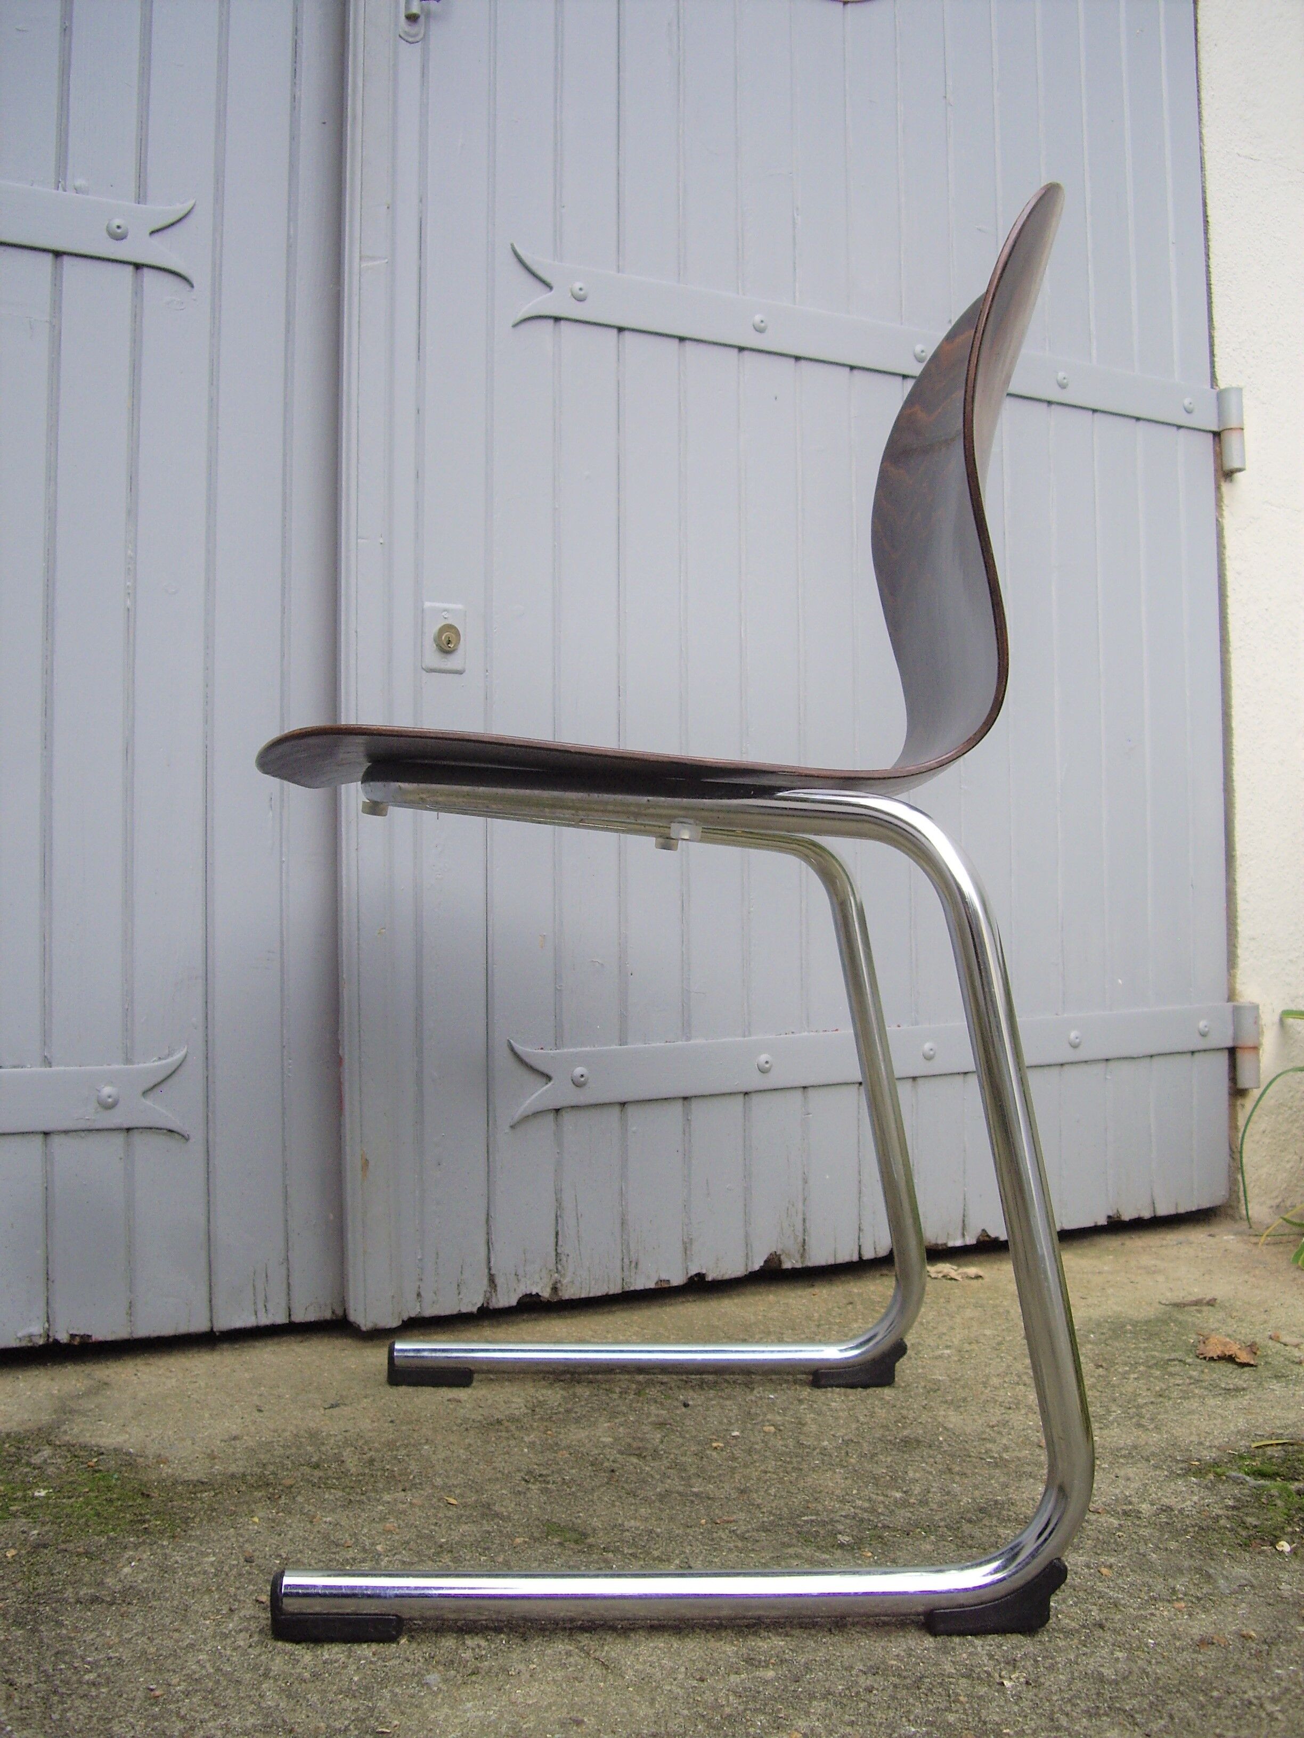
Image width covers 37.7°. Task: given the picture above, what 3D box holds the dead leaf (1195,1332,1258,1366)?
[{"bbox_3d":[0.461,0.385,1.530,0.050,0.017,0.040,0,-2,-6],"label":"dead leaf"}]

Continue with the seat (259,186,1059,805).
[{"bbox_3d":[0.004,-0.234,1.195,0.500,0.380,0.400,0,-2,-1],"label":"seat"}]

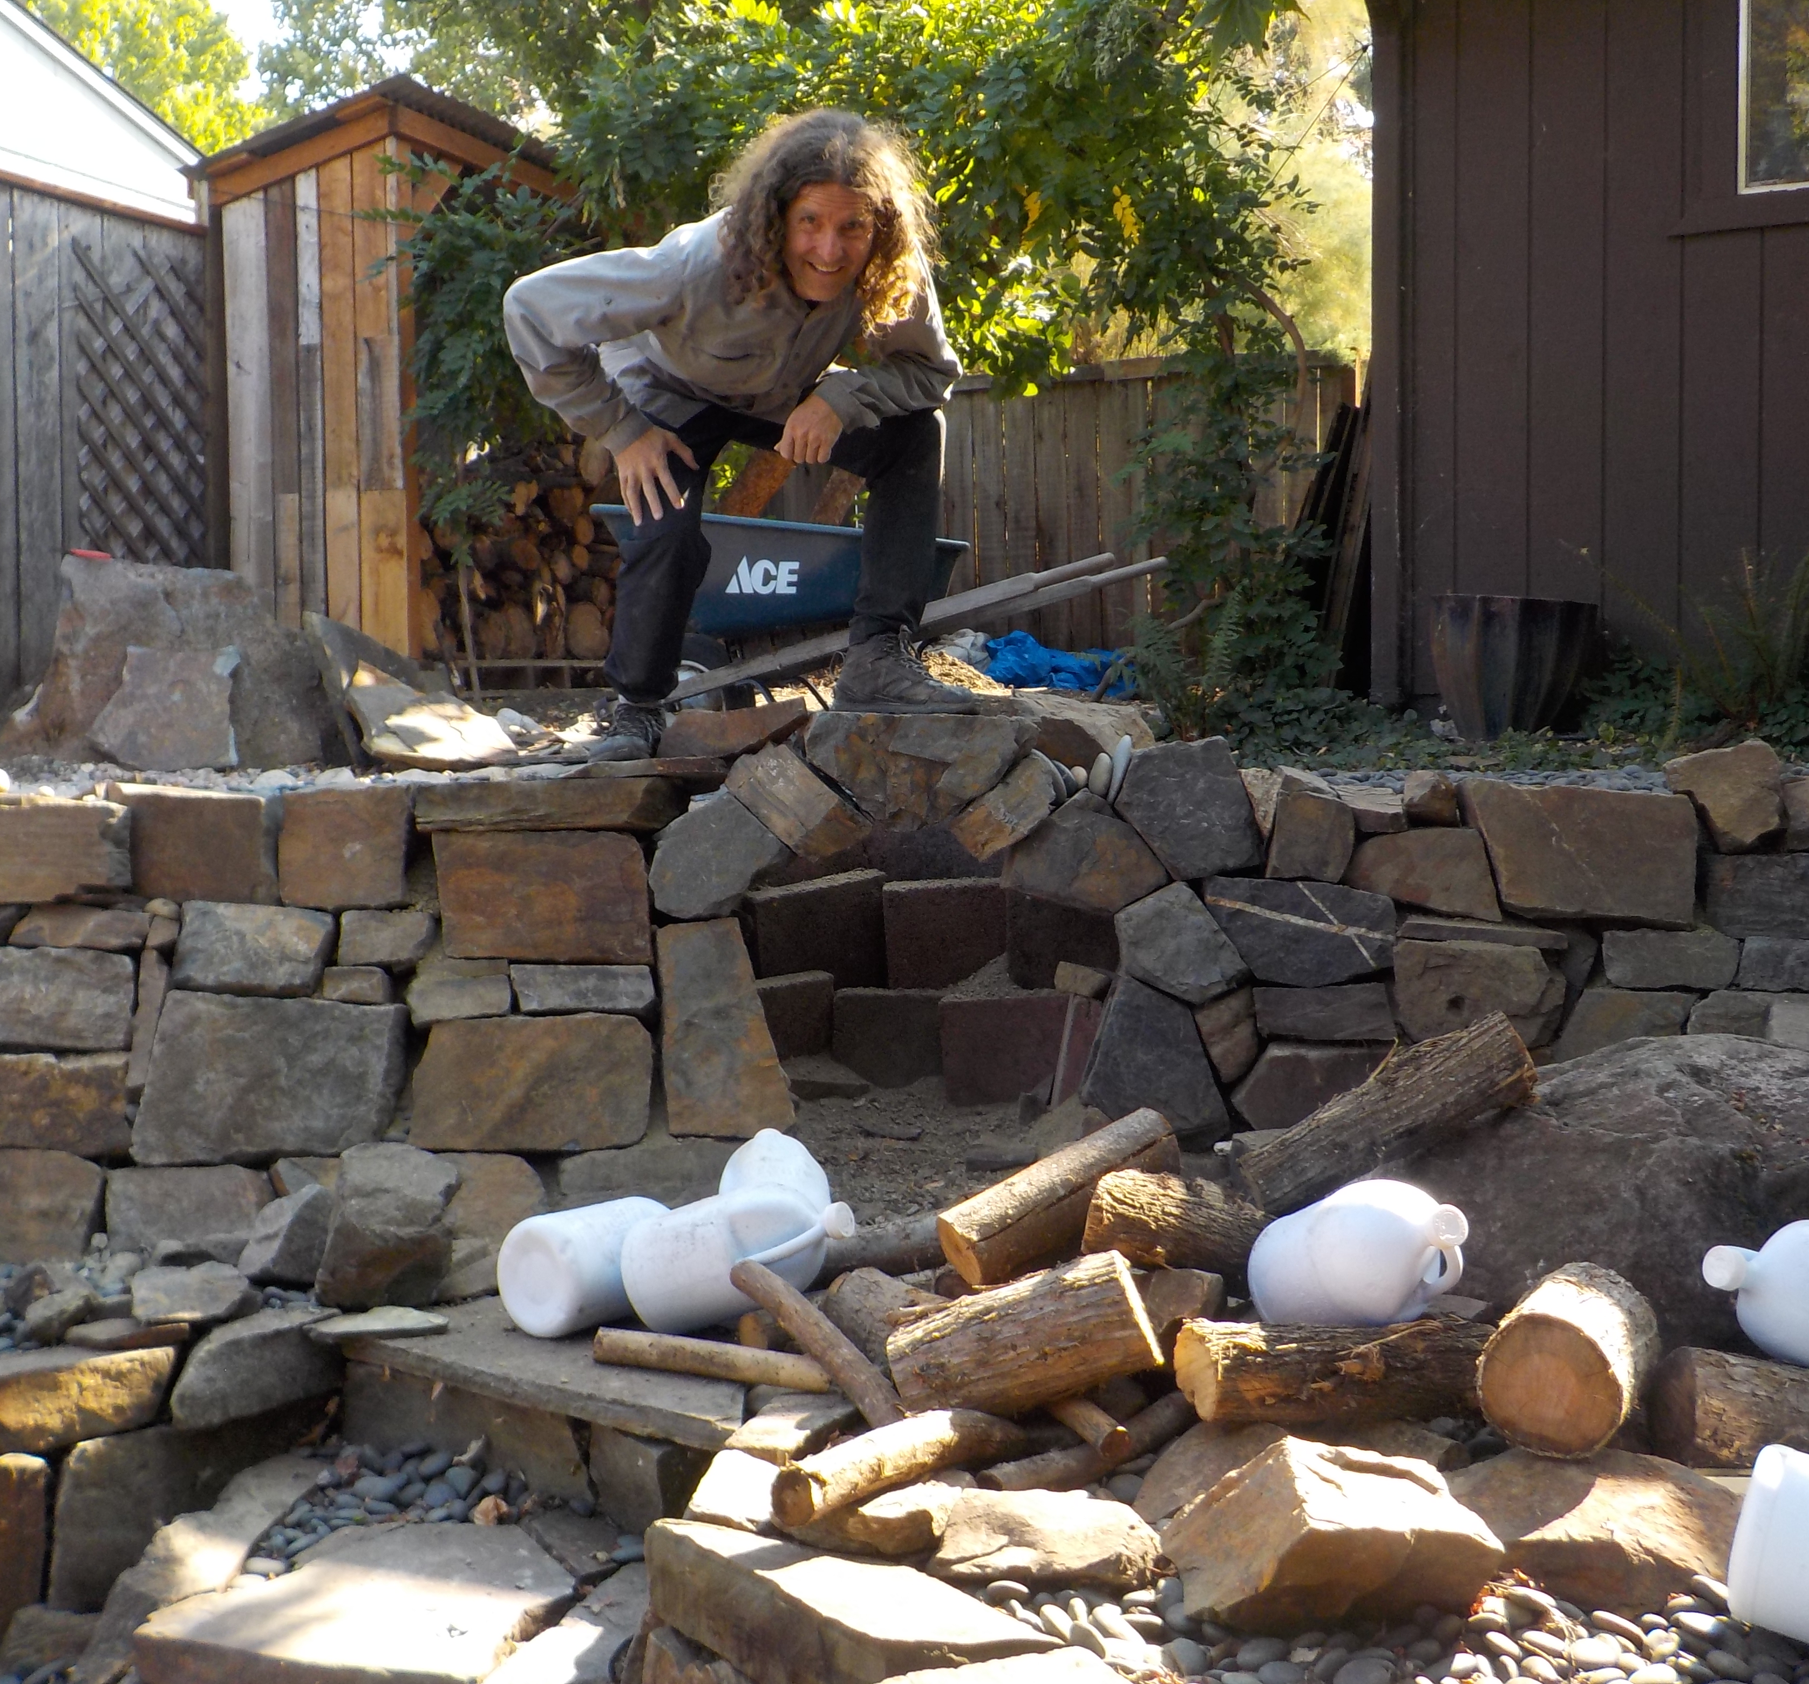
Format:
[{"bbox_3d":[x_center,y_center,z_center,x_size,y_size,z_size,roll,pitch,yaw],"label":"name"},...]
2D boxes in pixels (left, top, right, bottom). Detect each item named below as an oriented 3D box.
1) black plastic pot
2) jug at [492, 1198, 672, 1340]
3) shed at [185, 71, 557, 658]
[{"bbox_3d":[1.488,-0.420,4.750,0.415,0.355,0.415,2,2,0],"label":"black plastic pot"},{"bbox_3d":[-0.384,0.553,2.588,0.150,0.150,0.290,1,4,41],"label":"jug"},{"bbox_3d":[-1.641,-1.452,6.888,0.990,1.860,1.400,1,2,29],"label":"shed"}]

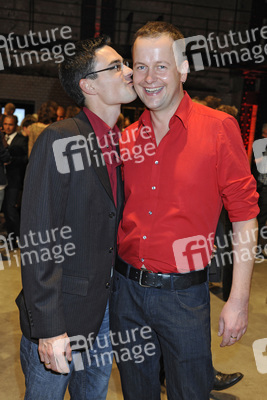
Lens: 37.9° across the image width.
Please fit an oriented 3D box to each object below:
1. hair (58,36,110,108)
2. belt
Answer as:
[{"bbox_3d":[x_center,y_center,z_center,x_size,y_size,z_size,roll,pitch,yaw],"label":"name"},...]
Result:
[{"bbox_3d":[-0.145,-0.395,1.200,0.185,0.200,0.170,-9,11,11],"label":"hair"},{"bbox_3d":[0.091,0.224,1.310,0.345,0.065,0.250,7,15,26],"label":"belt"}]

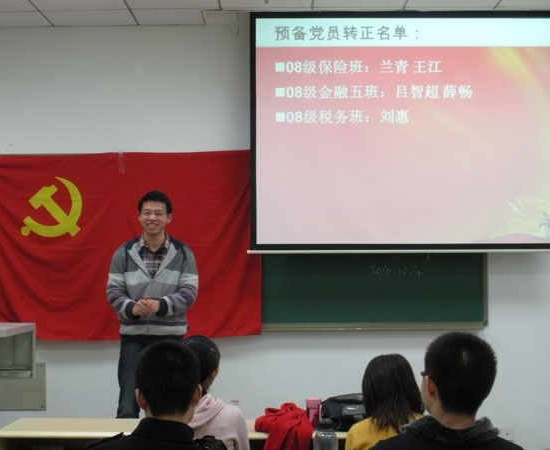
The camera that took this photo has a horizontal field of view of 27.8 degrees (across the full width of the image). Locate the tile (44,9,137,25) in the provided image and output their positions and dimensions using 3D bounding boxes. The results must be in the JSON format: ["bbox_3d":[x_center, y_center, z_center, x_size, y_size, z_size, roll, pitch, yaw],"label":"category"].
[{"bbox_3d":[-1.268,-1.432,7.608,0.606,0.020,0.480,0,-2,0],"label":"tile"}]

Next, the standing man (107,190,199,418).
[{"bbox_3d":[-0.648,0.684,5.918,0.500,1.740,0.360,0,-2,3],"label":"standing man"}]

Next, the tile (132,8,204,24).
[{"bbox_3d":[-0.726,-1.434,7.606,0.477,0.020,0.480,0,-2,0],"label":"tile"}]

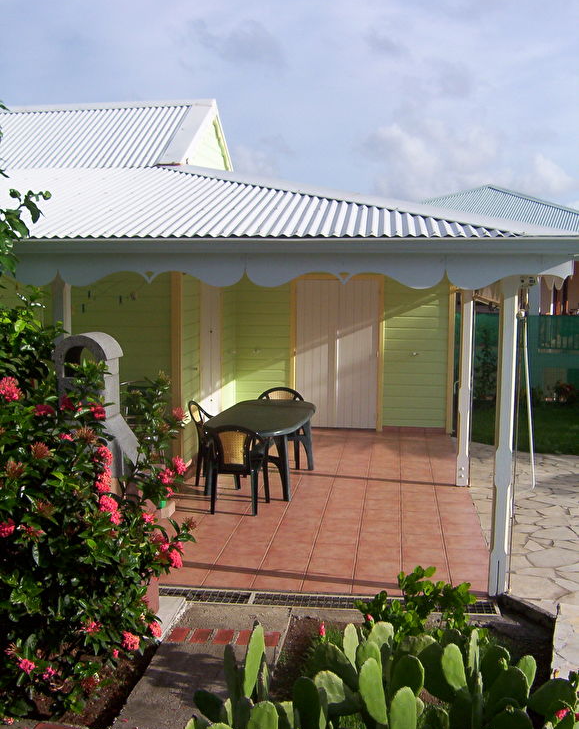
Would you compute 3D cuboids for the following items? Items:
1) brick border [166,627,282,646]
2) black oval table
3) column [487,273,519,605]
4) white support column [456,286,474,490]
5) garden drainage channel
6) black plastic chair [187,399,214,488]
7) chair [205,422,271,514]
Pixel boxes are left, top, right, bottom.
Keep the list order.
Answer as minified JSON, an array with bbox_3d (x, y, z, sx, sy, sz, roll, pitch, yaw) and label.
[{"bbox_3d":[-0.397,1.703,4.931,0.673,0.050,0.200,1,7,5],"label":"brick border"},{"bbox_3d":[-0.275,0.886,8.426,0.955,0.724,1.865,1,7,11],"label":"black oval table"},{"bbox_3d":[1.448,0.502,5.445,0.118,2.187,0.118,1,7,8],"label":"column"},{"bbox_3d":[1.819,0.206,8.269,0.118,2.120,0.118,1,7,8],"label":"white support column"},{"bbox_3d":[0.229,1.639,5.453,2.353,0.060,0.262,1,7,6],"label":"garden drainage channel"},{"bbox_3d":[-0.755,0.820,8.393,0.590,0.859,0.560,1,7,6],"label":"black plastic chair"},{"bbox_3d":[-0.479,0.932,7.444,0.560,0.859,0.590,1,7,8],"label":"chair"}]

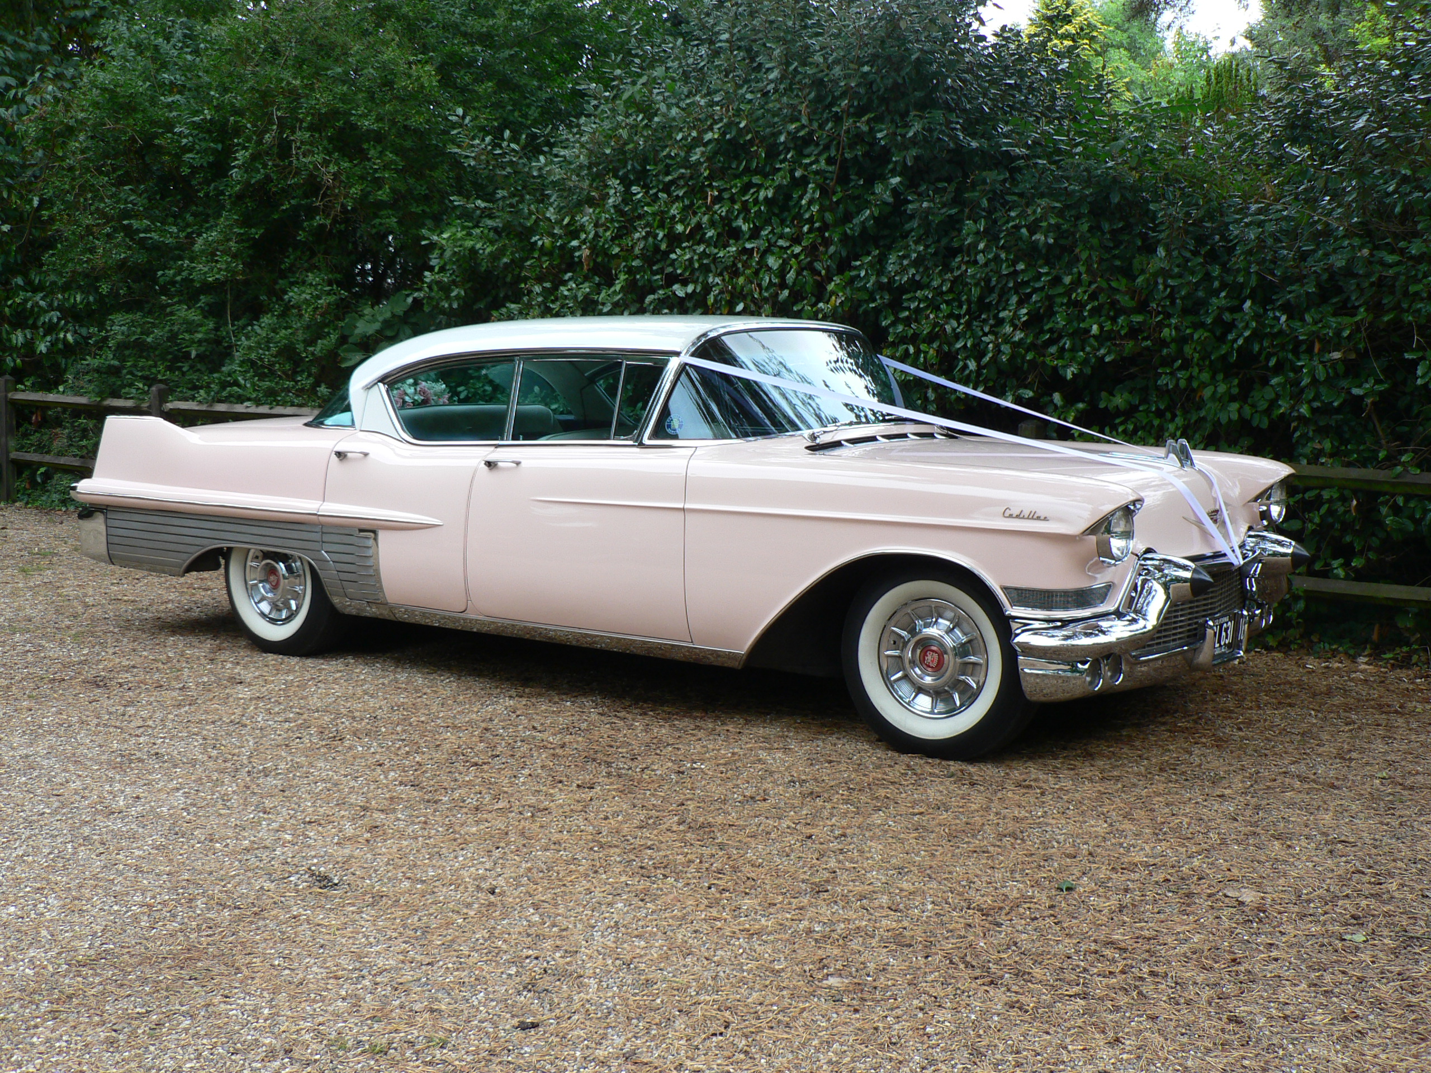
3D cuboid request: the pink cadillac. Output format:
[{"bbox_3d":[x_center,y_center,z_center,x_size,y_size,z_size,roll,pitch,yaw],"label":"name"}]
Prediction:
[{"bbox_3d":[-0.341,-0.188,7.876,5.680,1.510,2.030,5,8,35],"label":"pink cadillac"}]

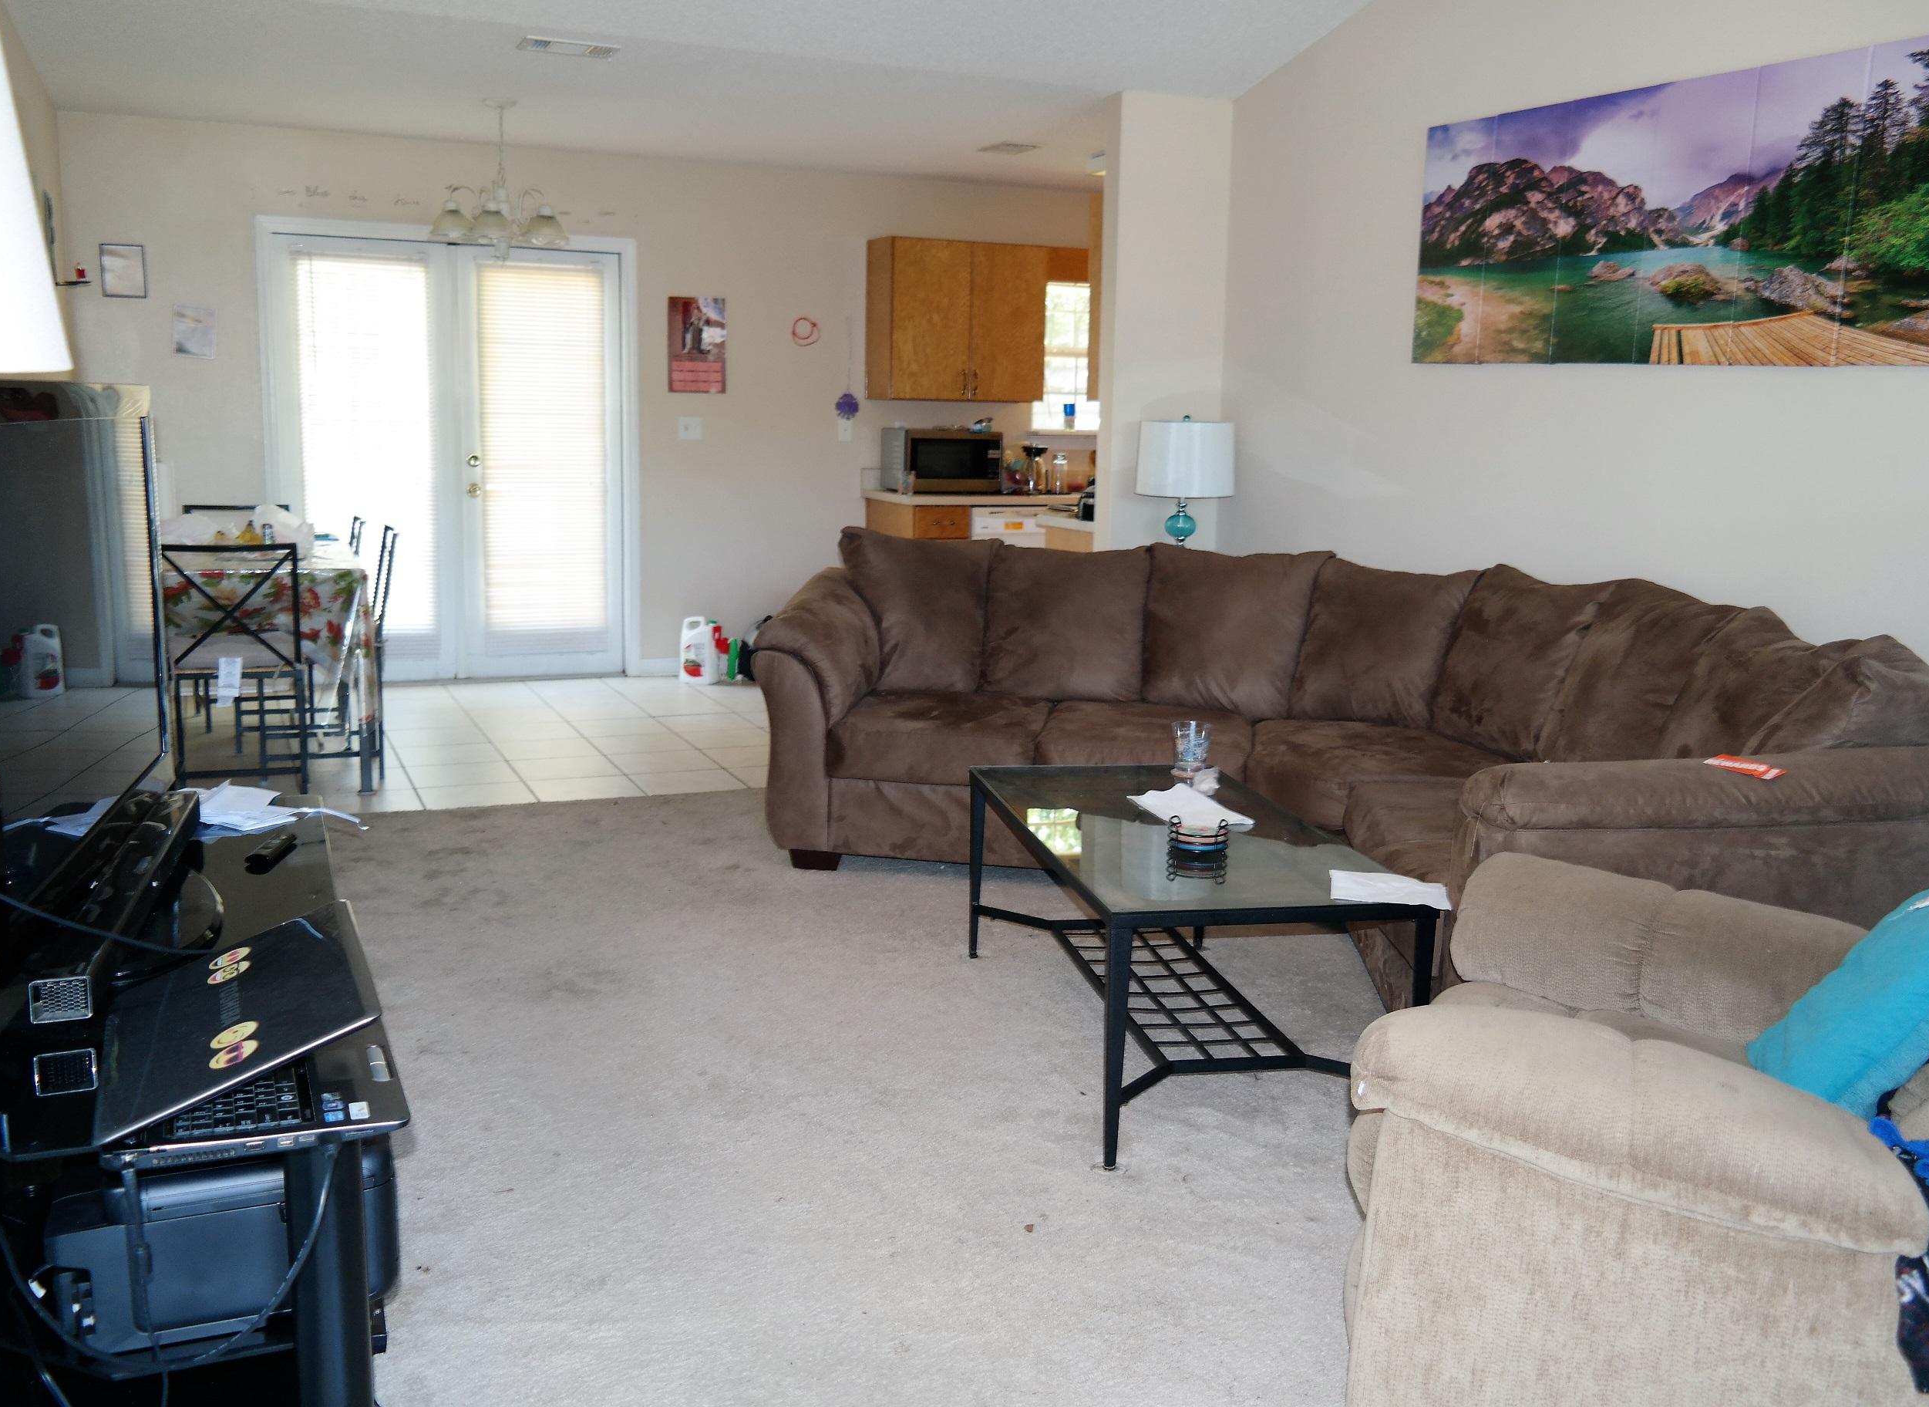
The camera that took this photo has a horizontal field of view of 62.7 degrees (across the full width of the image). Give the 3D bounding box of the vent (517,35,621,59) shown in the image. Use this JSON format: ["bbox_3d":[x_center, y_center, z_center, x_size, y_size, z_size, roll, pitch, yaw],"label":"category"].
[{"bbox_3d":[-1.323,-2.185,5.293,0.310,0.020,0.170,-3,10,-24],"label":"vent"}]

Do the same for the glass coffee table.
[{"bbox_3d":[0.408,0.462,3.175,0.573,0.441,1.105,-1,10,-11],"label":"glass coffee table"}]

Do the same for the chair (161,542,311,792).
[{"bbox_3d":[-2.378,-0.135,5.230,0.410,0.840,0.460,-2,10,-18],"label":"chair"}]

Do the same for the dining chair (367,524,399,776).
[{"bbox_3d":[-2.198,-0.185,5.521,0.470,0.850,0.410,-2,10,-17],"label":"dining chair"}]

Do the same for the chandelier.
[{"bbox_3d":[-1.815,-2.046,6.171,0.560,0.590,0.560,-3,10,-24],"label":"chandelier"}]

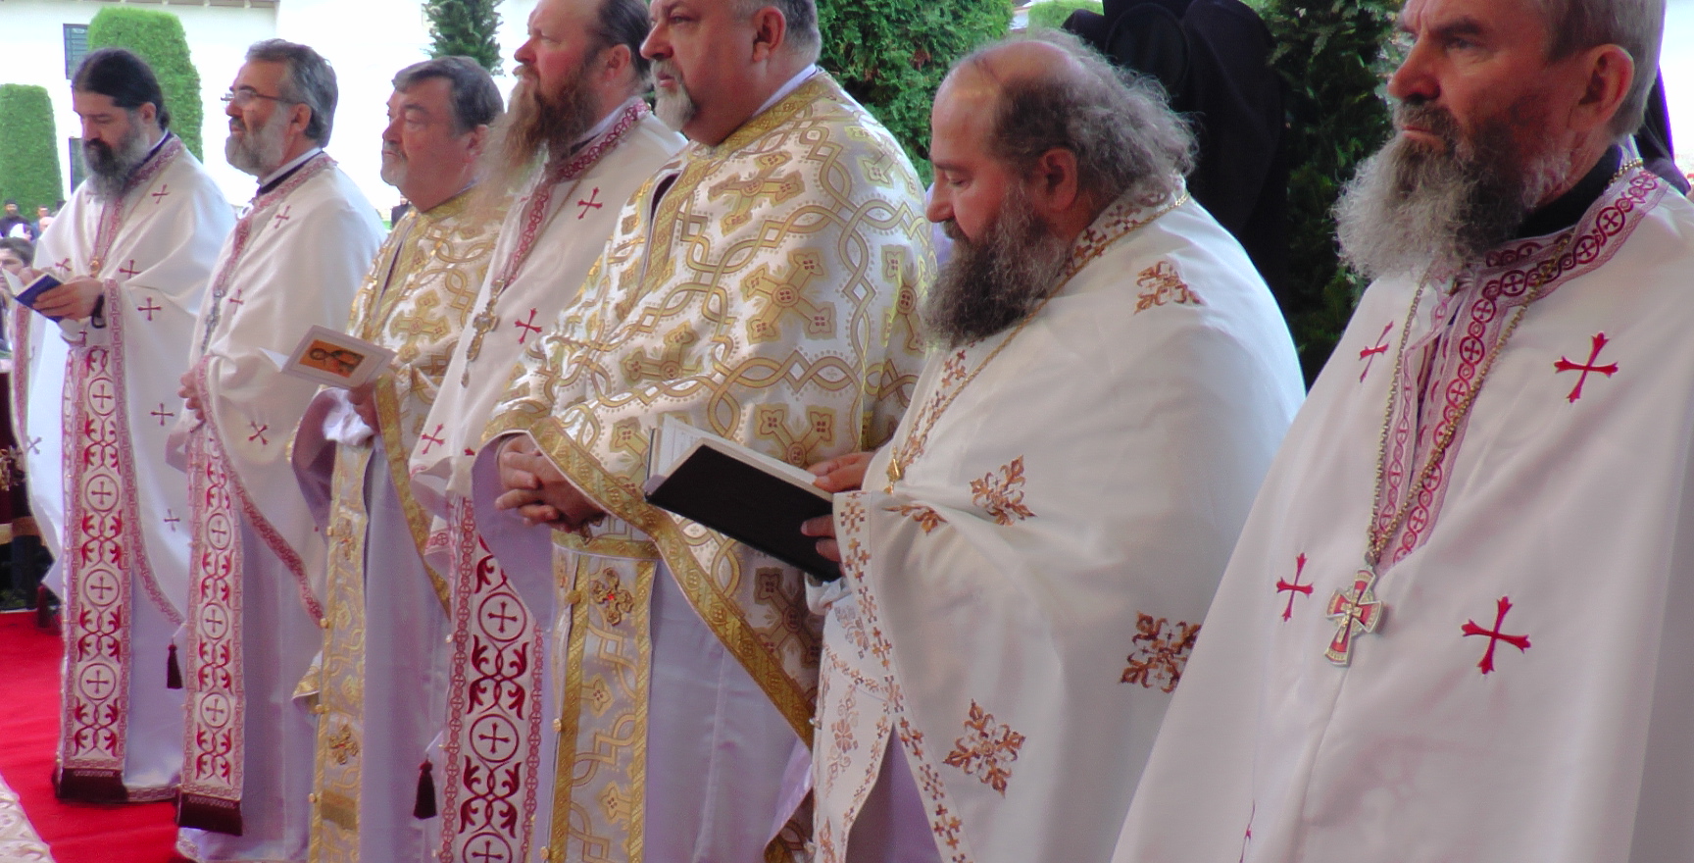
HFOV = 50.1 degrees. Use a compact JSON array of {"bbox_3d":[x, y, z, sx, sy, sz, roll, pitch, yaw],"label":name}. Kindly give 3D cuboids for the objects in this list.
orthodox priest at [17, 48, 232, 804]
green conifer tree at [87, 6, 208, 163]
[{"bbox_3d":[-1.751,0.046,4.424,0.600,1.540,0.440,6,10,30],"label":"orthodox priest"},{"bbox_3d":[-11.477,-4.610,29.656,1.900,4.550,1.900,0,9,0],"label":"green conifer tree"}]

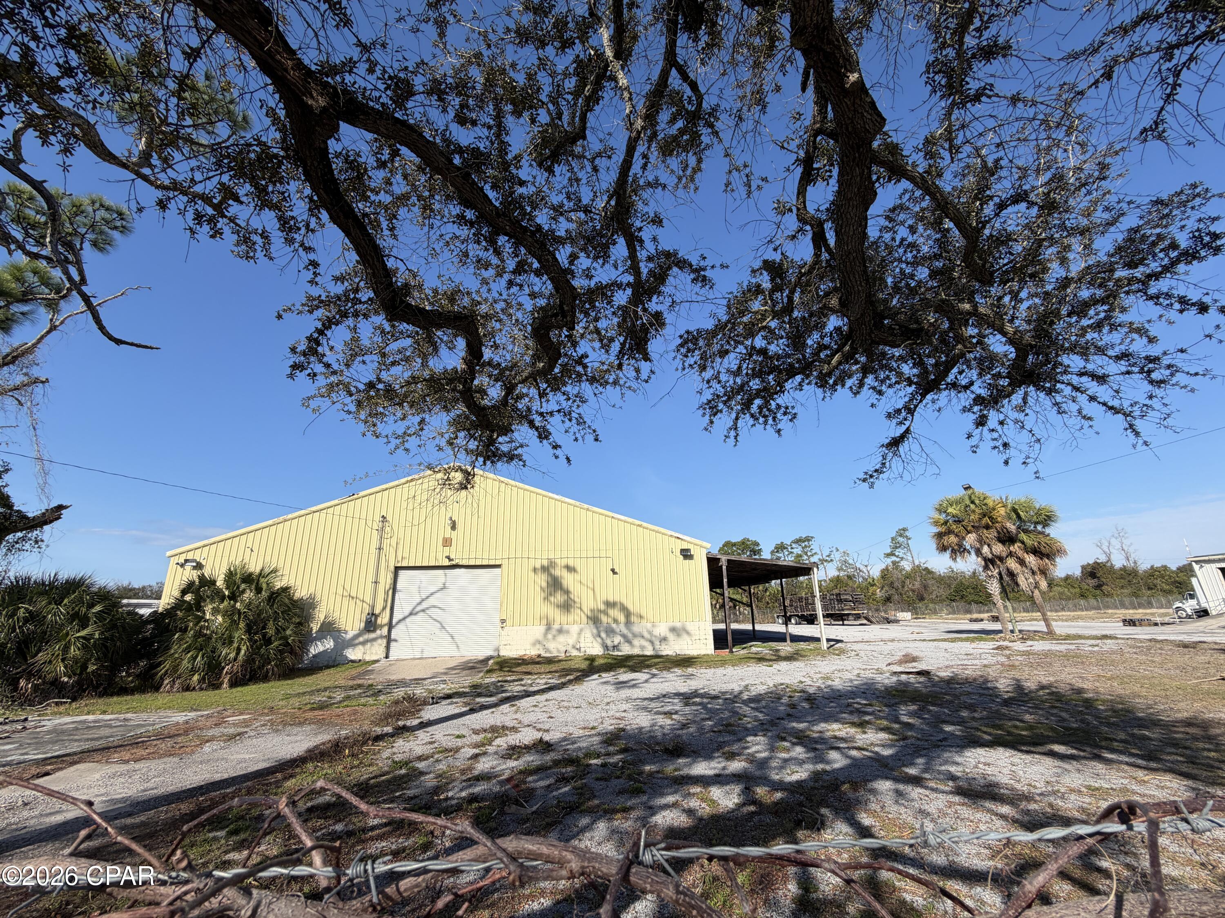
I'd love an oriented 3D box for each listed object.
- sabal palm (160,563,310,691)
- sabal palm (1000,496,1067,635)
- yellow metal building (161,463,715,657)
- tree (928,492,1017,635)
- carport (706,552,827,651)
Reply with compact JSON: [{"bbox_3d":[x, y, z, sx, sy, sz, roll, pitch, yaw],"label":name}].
[{"bbox_3d":[-14.174,6.197,18.921,4.550,4.300,4.000,0,-18,-4],"label":"sabal palm"},{"bbox_3d":[26.249,6.472,30.968,3.800,8.500,3.800,-15,-22,37],"label":"sabal palm"},{"bbox_3d":[-8.586,8.991,36.840,24.900,9.050,29.000,0,-18,-4],"label":"yellow metal building"},{"bbox_3d":[23.685,6.553,32.013,4.300,9.100,4.300,-14,-21,34],"label":"tree"},{"bbox_3d":[6.756,10.065,34.141,5.800,4.580,23.000,0,-18,-4],"label":"carport"}]

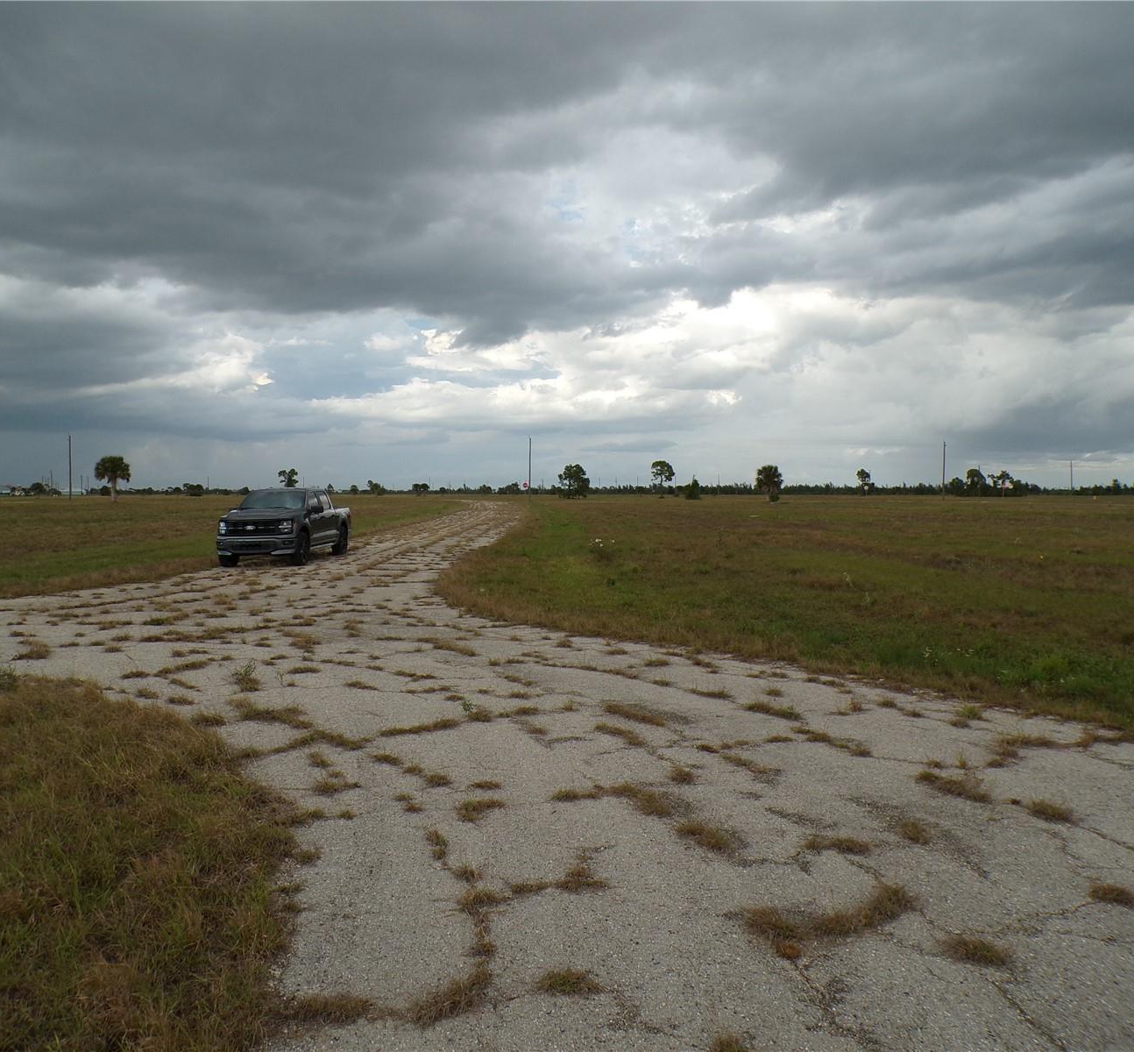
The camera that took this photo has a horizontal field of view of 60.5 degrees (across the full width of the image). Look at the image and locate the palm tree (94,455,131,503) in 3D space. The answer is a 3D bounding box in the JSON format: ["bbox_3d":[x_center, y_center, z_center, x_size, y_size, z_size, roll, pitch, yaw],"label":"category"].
[{"bbox_3d":[-52.760,-5.370,113.000,4.160,5.440,4.040,0,2,0],"label":"palm tree"}]

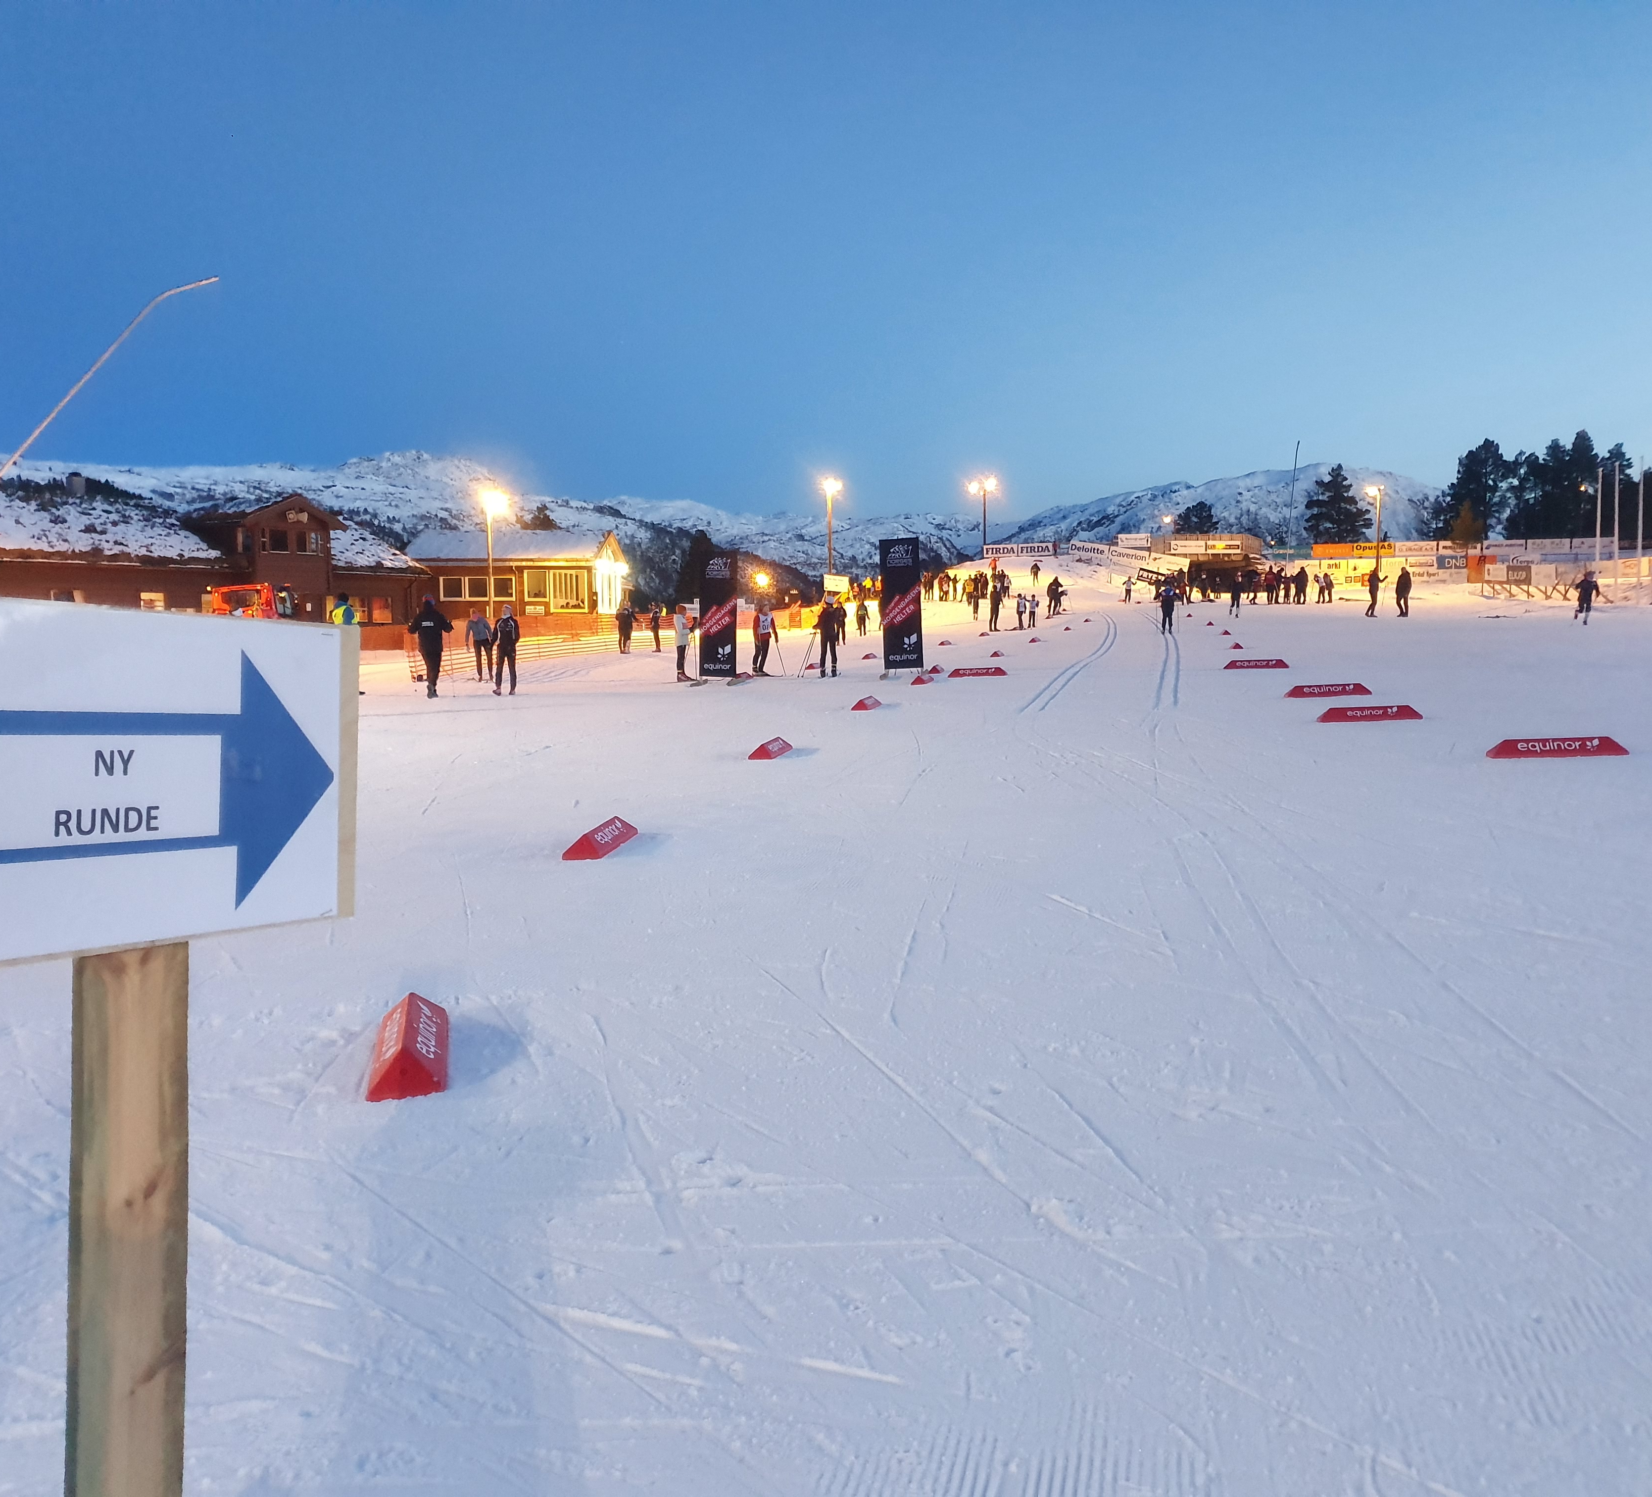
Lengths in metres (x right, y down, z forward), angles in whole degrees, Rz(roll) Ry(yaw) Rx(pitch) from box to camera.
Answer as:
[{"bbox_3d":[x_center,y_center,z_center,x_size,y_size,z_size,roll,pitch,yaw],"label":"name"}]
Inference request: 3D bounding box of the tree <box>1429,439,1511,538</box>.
[{"bbox_3d":[51.550,-20.595,120.000,5.900,8.300,5.600,1,6,17],"label":"tree"}]

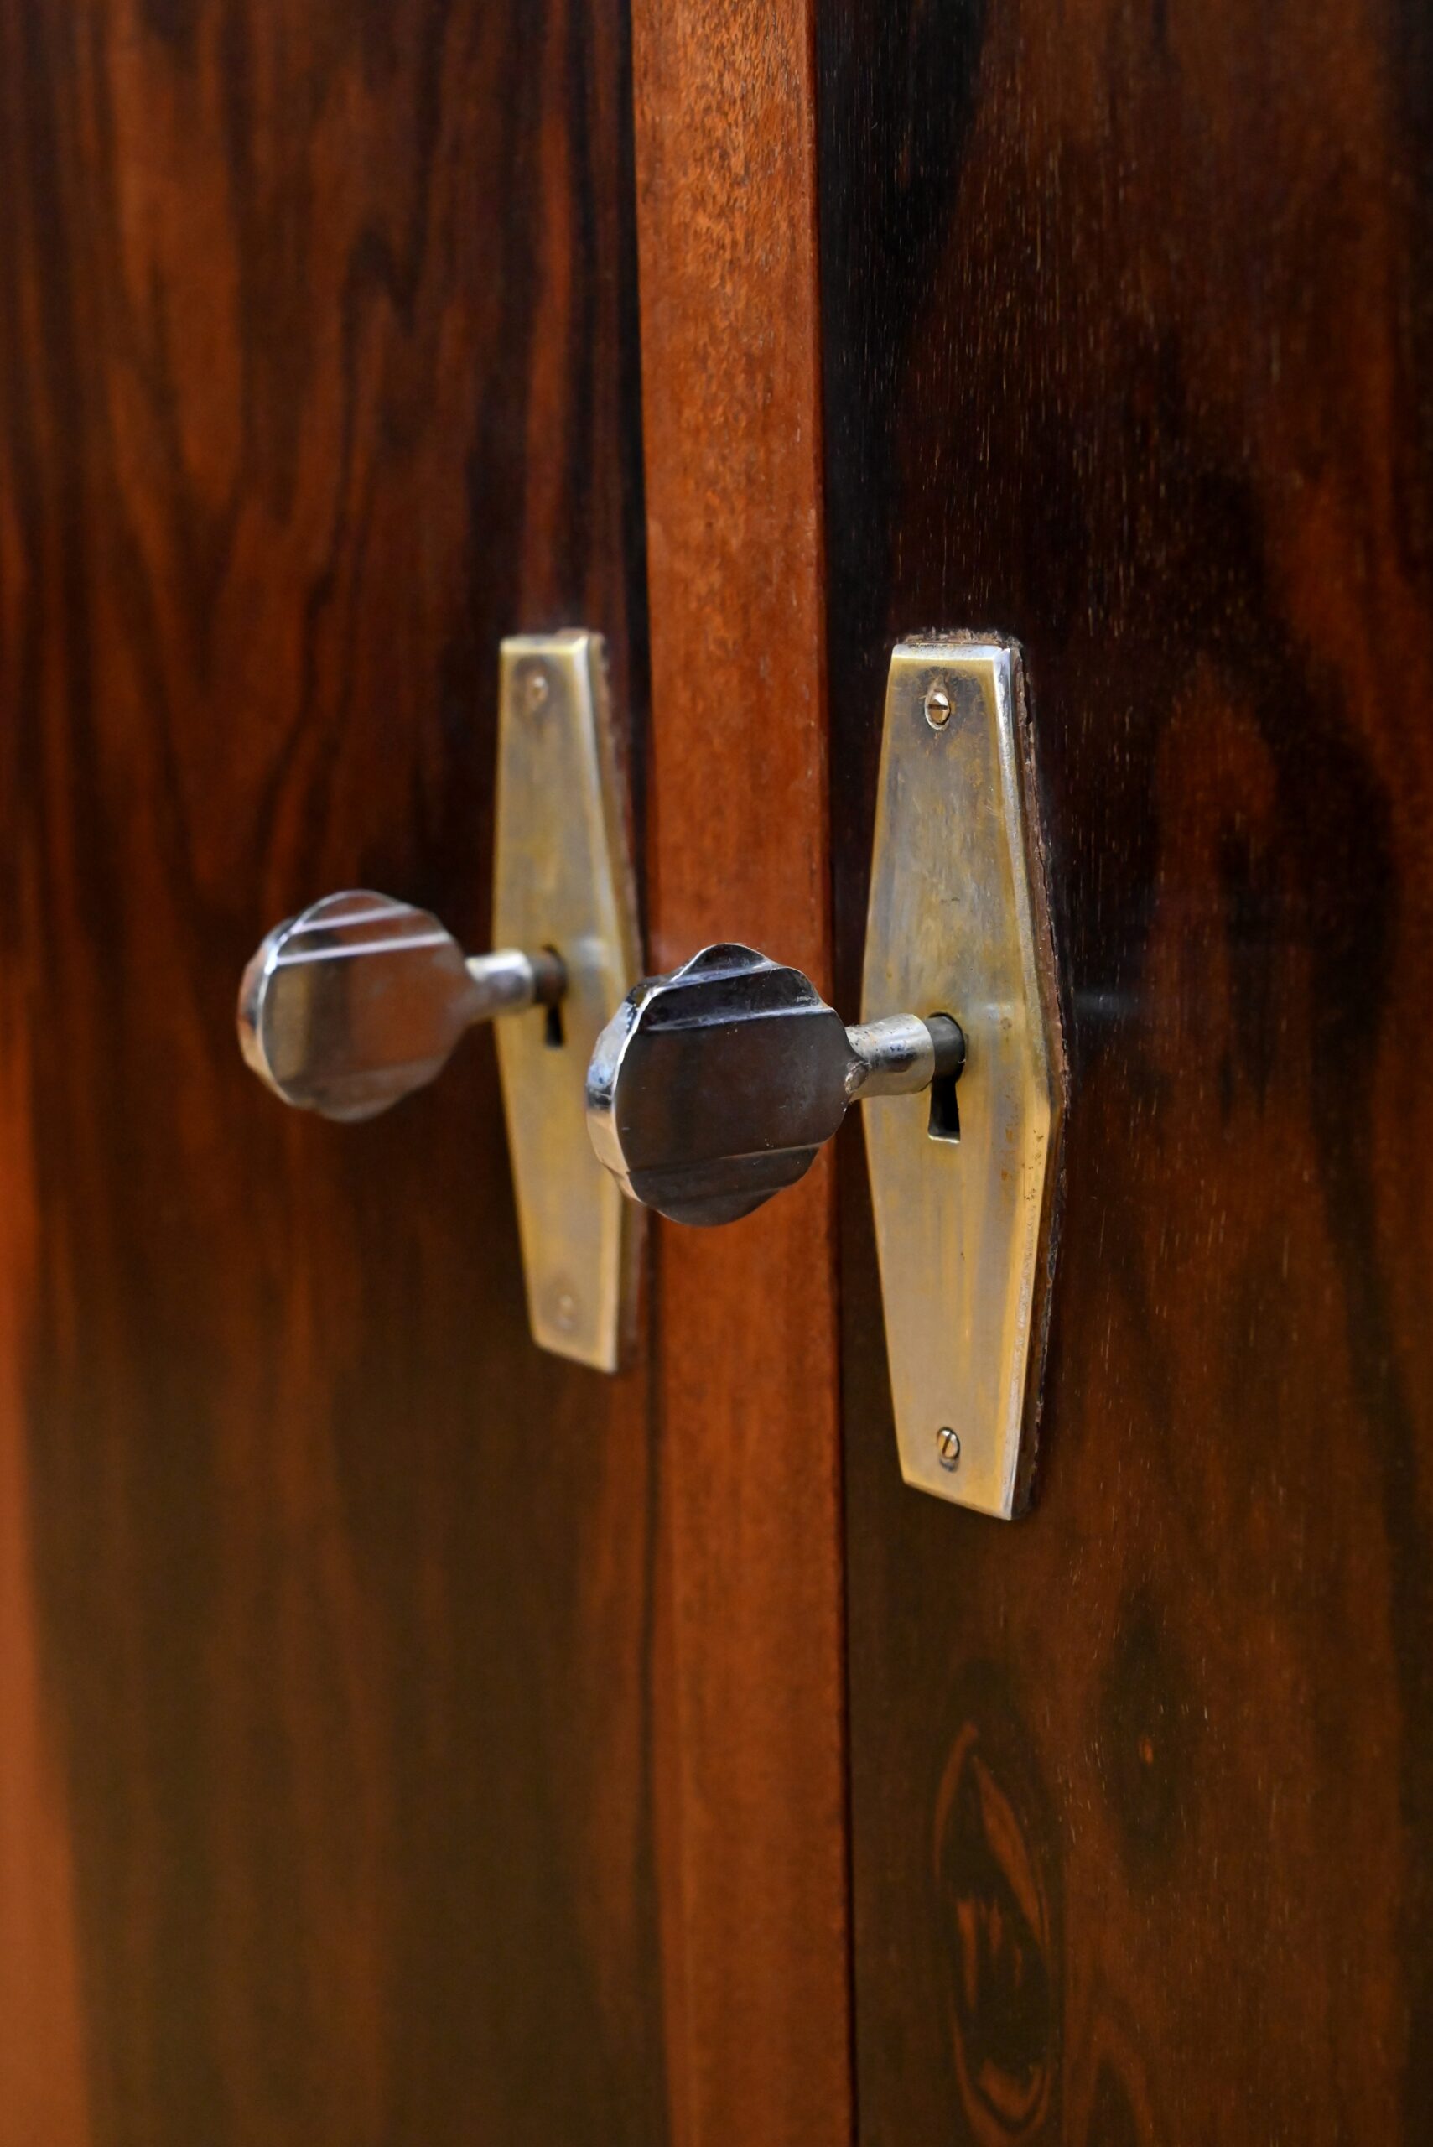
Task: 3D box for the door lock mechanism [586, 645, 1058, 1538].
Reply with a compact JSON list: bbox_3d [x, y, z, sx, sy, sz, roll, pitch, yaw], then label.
[{"bbox_3d":[0.011,0.005,0.419,0.063,0.126,0.043,-9,12,-35],"label":"door lock mechanism"}]

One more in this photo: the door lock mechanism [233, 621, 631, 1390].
[{"bbox_3d":[-0.050,-0.008,0.504,0.062,0.126,0.043,-9,12,-35],"label":"door lock mechanism"}]

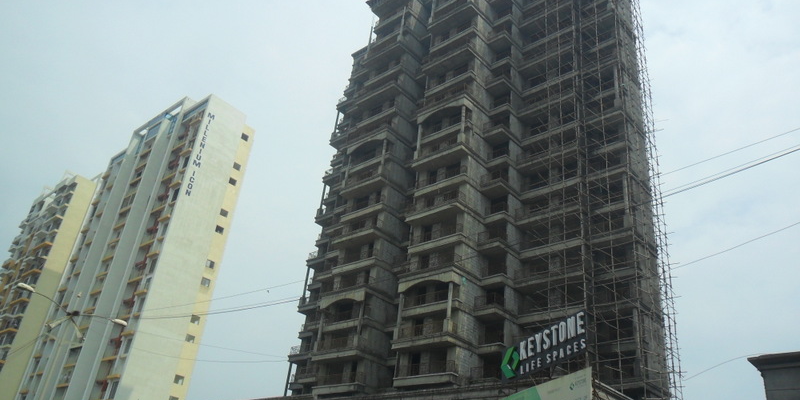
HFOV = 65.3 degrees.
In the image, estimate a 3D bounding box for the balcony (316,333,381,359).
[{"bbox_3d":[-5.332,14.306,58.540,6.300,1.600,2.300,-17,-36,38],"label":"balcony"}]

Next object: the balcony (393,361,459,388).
[{"bbox_3d":[2.208,14.299,50.398,6.250,1.630,1.500,-17,-36,38],"label":"balcony"}]

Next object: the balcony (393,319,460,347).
[{"bbox_3d":[2.161,11.422,51.453,6.250,1.600,2.000,-17,-36,38],"label":"balcony"}]

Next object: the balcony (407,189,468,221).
[{"bbox_3d":[3.408,0.919,57.089,6.200,1.570,2.000,-17,-36,38],"label":"balcony"}]

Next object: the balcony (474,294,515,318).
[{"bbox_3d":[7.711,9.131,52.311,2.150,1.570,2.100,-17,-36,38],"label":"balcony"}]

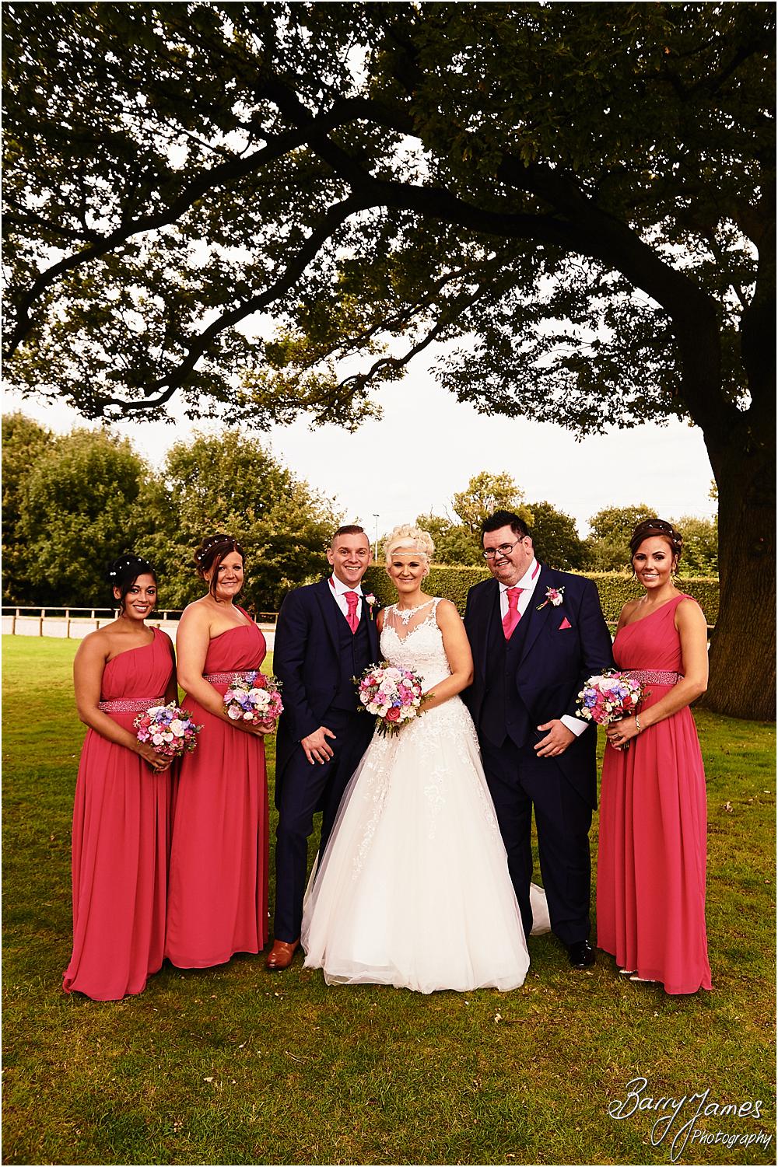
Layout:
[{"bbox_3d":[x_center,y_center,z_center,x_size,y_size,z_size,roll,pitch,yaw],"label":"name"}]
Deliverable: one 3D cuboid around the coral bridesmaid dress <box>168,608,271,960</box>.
[{"bbox_3d":[-0.711,0.829,3.758,0.430,1.400,0.440,2,-1,-37],"label":"coral bridesmaid dress"}]

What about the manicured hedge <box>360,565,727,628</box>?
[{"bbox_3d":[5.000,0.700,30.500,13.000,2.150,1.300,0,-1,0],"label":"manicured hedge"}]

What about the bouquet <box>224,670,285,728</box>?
[{"bbox_3d":[-0.520,0.446,3.500,0.230,0.230,0.210,0,-1,-20],"label":"bouquet"}]

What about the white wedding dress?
[{"bbox_3d":[0.174,0.805,3.828,1.000,1.480,0.900,1,-1,12],"label":"white wedding dress"}]

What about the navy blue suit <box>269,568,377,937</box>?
[{"bbox_3d":[-0.240,0.695,3.680,0.490,1.440,0.380,1,-1,-25],"label":"navy blue suit"}]

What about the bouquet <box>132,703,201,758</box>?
[{"bbox_3d":[-0.801,0.529,3.280,0.240,0.220,0.230,-1,16,-24],"label":"bouquet"}]

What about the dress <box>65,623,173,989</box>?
[{"bbox_3d":[-1.020,0.835,3.430,0.420,1.350,0.420,1,-1,-34],"label":"dress"}]

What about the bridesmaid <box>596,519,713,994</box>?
[{"bbox_3d":[1.025,0.630,3.500,0.440,1.760,0.420,-1,-1,38],"label":"bridesmaid"}]

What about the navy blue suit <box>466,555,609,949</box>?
[{"bbox_3d":[0.600,0.685,3.670,0.610,1.520,0.420,0,-1,23],"label":"navy blue suit"}]

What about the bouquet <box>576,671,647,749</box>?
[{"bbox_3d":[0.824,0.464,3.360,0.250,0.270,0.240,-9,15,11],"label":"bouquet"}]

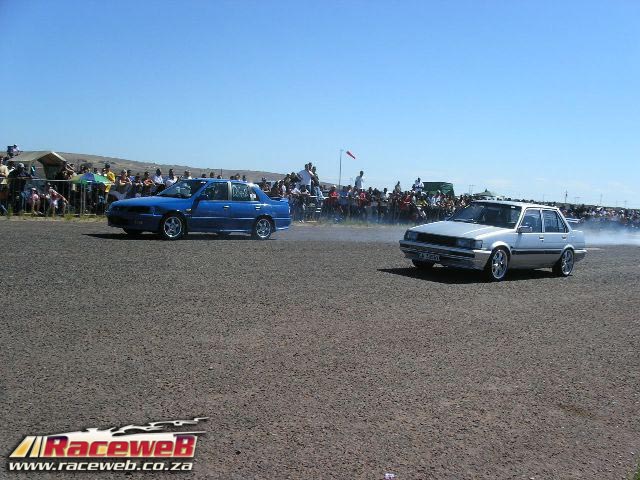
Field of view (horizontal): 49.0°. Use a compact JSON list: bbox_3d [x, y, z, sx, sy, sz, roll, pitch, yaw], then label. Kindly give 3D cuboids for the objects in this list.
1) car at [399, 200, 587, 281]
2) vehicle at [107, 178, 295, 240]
[{"bbox_3d":[3.345,-0.049,13.063,1.640,1.340,4.140,8,5,44],"label":"car"},{"bbox_3d":[-2.805,-0.736,16.552,1.690,1.370,4.280,8,5,43],"label":"vehicle"}]

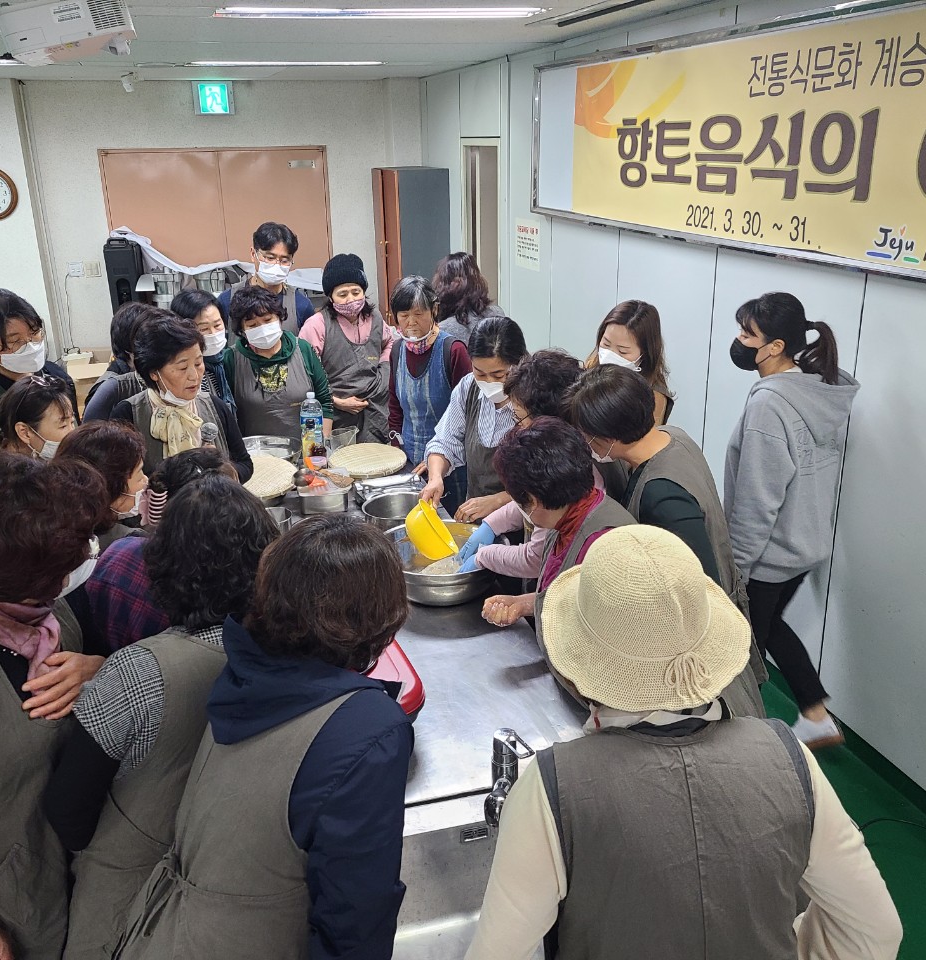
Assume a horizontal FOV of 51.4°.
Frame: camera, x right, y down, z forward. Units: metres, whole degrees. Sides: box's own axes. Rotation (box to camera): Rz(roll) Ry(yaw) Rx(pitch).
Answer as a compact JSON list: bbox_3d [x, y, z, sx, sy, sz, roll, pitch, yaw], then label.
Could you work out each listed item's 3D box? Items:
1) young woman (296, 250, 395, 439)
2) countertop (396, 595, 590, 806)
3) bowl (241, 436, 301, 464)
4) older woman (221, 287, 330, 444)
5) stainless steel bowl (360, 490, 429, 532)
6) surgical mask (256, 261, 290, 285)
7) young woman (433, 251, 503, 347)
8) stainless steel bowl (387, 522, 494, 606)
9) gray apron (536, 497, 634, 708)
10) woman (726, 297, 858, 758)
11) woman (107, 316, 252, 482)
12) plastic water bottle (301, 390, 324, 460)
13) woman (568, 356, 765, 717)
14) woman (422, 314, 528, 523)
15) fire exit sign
[{"bbox_3d":[-0.487,-0.230,4.392,0.450,1.570,0.320,-8,21,-20],"label":"young woman"},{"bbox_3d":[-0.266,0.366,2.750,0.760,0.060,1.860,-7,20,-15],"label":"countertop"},{"bbox_3d":[-0.774,-0.067,3.669,0.345,0.110,0.345,-1,19,0],"label":"bowl"},{"bbox_3d":[-0.772,-0.094,4.111,0.470,1.510,0.360,-8,20,-18],"label":"older woman"},{"bbox_3d":[-0.197,0.139,3.117,0.245,0.120,0.245,-1,20,0],"label":"stainless steel bowl"},{"bbox_3d":[-0.828,-0.902,4.168,0.145,0.110,0.090,-11,42,-27],"label":"surgical mask"},{"bbox_3d":[0.029,-0.301,4.577,0.450,1.560,0.300,-18,25,-39],"label":"young woman"},{"bbox_3d":[-0.064,0.236,2.733,0.390,0.130,0.390,-1,19,0],"label":"stainless steel bowl"},{"bbox_3d":[0.340,0.392,2.374,0.400,0.850,0.450,-5,20,-10],"label":"gray apron"},{"bbox_3d":[1.015,0.210,3.129,0.450,1.590,0.500,-19,26,-40],"label":"woman"},{"bbox_3d":[-0.905,0.255,3.174,0.470,1.550,0.340,-16,24,-36],"label":"woman"},{"bbox_3d":[-0.604,-0.194,3.816,0.092,0.306,0.092,-7,20,-15],"label":"plastic water bottle"},{"bbox_3d":[0.543,0.426,2.563,0.550,1.500,0.480,-1,19,-1],"label":"woman"},{"bbox_3d":[0.137,0.213,3.148,0.560,1.530,0.480,6,21,20],"label":"woman"},{"bbox_3d":[-1.905,-2.917,7.342,0.290,0.230,0.045,-7,20,-15],"label":"fire exit sign"}]

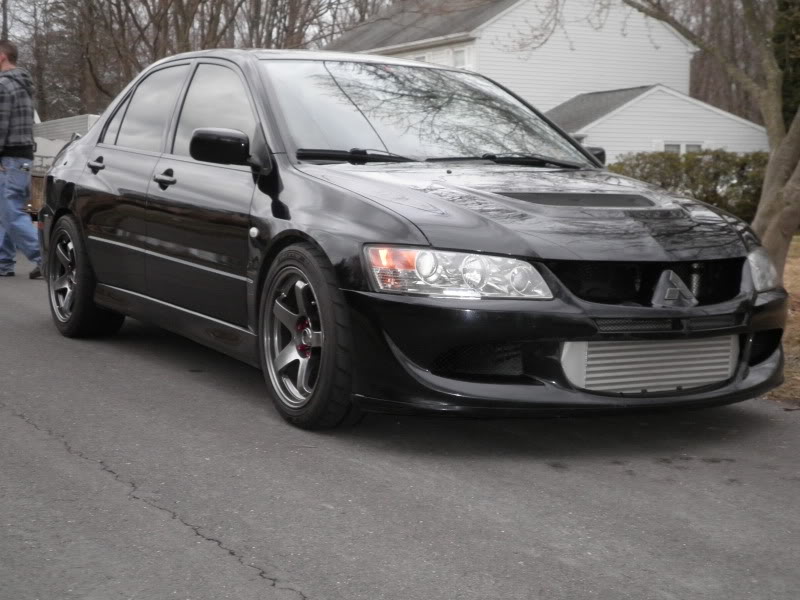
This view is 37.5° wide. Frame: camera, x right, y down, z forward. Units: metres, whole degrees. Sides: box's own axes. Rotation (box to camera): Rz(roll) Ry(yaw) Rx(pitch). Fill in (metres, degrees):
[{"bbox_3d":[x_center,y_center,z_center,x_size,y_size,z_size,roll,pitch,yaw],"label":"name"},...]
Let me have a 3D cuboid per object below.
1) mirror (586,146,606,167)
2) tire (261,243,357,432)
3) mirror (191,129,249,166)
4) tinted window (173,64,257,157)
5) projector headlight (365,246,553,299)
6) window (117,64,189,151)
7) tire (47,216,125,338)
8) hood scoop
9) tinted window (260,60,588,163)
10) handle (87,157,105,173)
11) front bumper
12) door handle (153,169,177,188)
[{"bbox_3d":[0.840,-0.635,5.297,0.215,0.140,0.125,-3,7,-32],"label":"mirror"},{"bbox_3d":[-0.261,0.121,4.002,0.245,0.635,0.635,-3,7,-34],"label":"tire"},{"bbox_3d":[-0.661,-0.569,4.361,0.215,0.140,0.125,-3,7,-32],"label":"mirror"},{"bbox_3d":[-0.716,-0.779,4.742,0.060,0.457,0.840,21,-6,-32],"label":"tinted window"},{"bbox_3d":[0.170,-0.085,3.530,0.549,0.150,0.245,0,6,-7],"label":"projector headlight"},{"bbox_3d":[-1.118,-0.871,5.381,0.060,0.420,0.640,23,-7,-32],"label":"window"},{"bbox_3d":[-1.651,-0.128,6.215,0.245,0.635,0.635,-3,7,-32],"label":"tire"},{"bbox_3d":[0.624,-0.344,3.990,0.600,0.050,0.180,-3,17,-32],"label":"hood scoop"},{"bbox_3d":[0.099,-0.769,4.803,1.400,0.130,0.850,-3,40,-32],"label":"tinted window"},{"bbox_3d":[-1.486,-0.658,5.761,0.055,0.085,0.220,-3,7,-32],"label":"handle"},{"bbox_3d":[0.708,0.128,3.888,1.740,0.390,0.600,-3,7,-32],"label":"front bumper"},{"bbox_3d":[-1.000,-0.513,4.991,0.055,0.085,0.220,-3,7,-32],"label":"door handle"}]

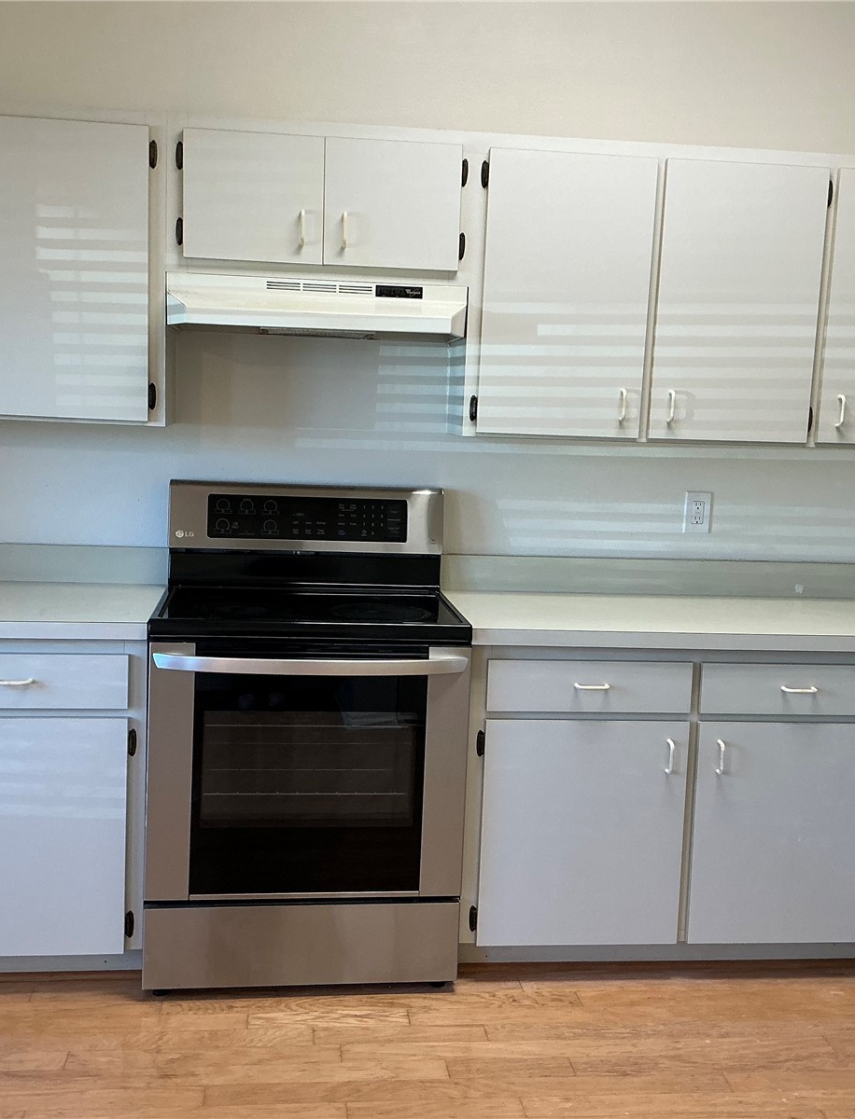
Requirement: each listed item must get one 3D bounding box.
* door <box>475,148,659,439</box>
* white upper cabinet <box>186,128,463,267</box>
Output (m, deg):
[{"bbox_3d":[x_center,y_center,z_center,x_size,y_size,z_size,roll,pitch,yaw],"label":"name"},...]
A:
[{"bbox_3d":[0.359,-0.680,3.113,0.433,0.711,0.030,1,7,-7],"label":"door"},{"bbox_3d":[-0.276,-0.914,3.170,0.701,0.333,0.355,1,7,-7],"label":"white upper cabinet"}]

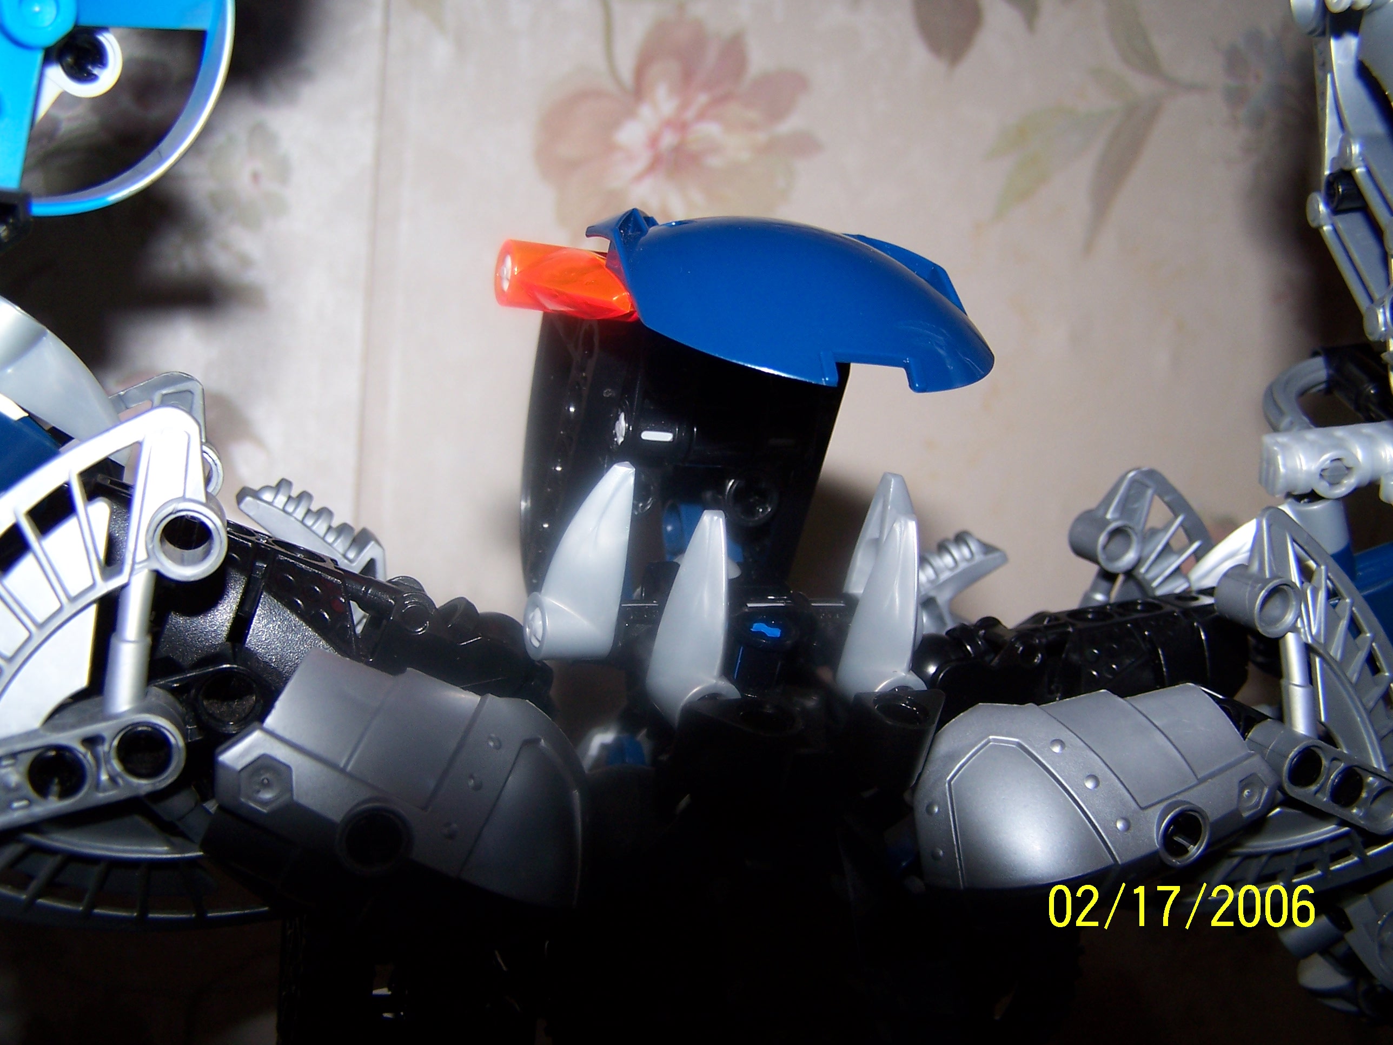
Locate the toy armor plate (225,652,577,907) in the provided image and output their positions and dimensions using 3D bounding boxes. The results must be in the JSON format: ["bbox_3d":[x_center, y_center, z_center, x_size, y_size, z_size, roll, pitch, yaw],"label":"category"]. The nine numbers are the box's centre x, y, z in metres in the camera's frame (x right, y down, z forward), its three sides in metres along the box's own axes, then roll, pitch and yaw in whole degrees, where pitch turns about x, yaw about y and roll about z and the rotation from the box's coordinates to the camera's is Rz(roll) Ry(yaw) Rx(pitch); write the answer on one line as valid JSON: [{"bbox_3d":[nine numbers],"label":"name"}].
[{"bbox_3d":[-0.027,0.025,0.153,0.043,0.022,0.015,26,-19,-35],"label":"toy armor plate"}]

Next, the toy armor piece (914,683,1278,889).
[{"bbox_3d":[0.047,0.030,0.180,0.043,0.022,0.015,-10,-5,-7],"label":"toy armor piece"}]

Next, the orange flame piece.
[{"bbox_3d":[-0.015,-0.026,0.168,0.008,0.008,0.022,5,13,-27],"label":"orange flame piece"}]

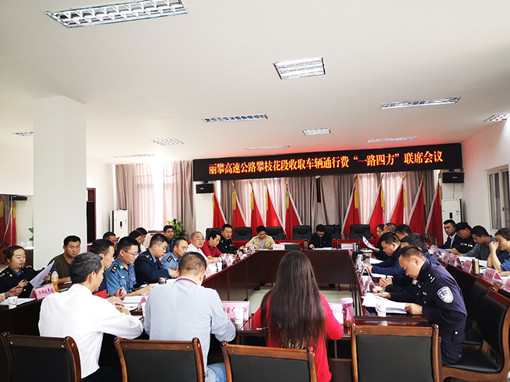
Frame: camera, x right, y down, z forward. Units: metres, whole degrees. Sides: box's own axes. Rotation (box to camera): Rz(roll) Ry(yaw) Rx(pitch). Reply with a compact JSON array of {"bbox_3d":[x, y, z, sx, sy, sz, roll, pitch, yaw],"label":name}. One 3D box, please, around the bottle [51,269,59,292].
[{"bbox_3d":[-1.873,0.846,3.723,0.066,0.230,0.066,-2,-3,12],"label":"bottle"}]

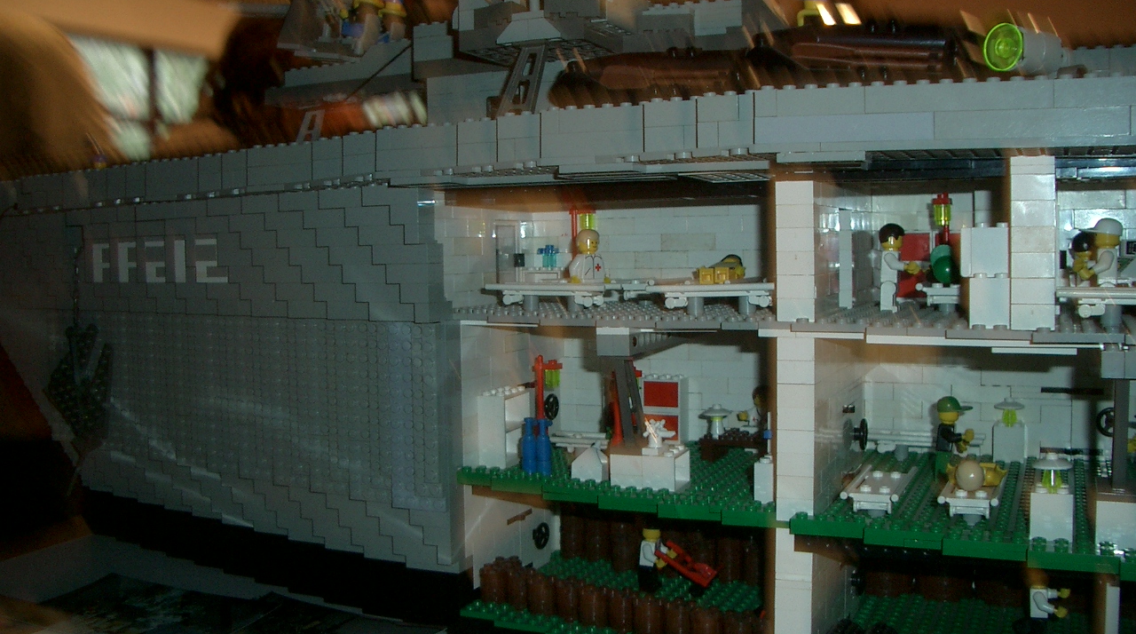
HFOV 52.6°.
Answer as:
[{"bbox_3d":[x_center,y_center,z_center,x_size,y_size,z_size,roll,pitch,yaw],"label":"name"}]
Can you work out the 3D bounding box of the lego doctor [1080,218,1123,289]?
[{"bbox_3d":[0.215,-0.019,0.462,0.017,0.040,0.022,1,4,24],"label":"lego doctor"}]

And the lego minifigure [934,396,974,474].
[{"bbox_3d":[0.182,0.058,0.542,0.017,0.041,0.022,1,4,24],"label":"lego minifigure"}]

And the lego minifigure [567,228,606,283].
[{"bbox_3d":[0.010,-0.025,0.586,0.013,0.040,0.022,3,5,44],"label":"lego minifigure"}]

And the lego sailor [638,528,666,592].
[{"bbox_3d":[0.047,0.127,0.608,0.015,0.039,0.022,1,4,24],"label":"lego sailor"}]

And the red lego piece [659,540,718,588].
[{"bbox_3d":[0.062,0.129,0.598,0.031,0.009,0.017,28,15,20],"label":"red lego piece"}]

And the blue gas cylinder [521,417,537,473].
[{"bbox_3d":[-0.020,0.064,0.572,0.007,0.028,0.007,-1,4,0],"label":"blue gas cylinder"}]

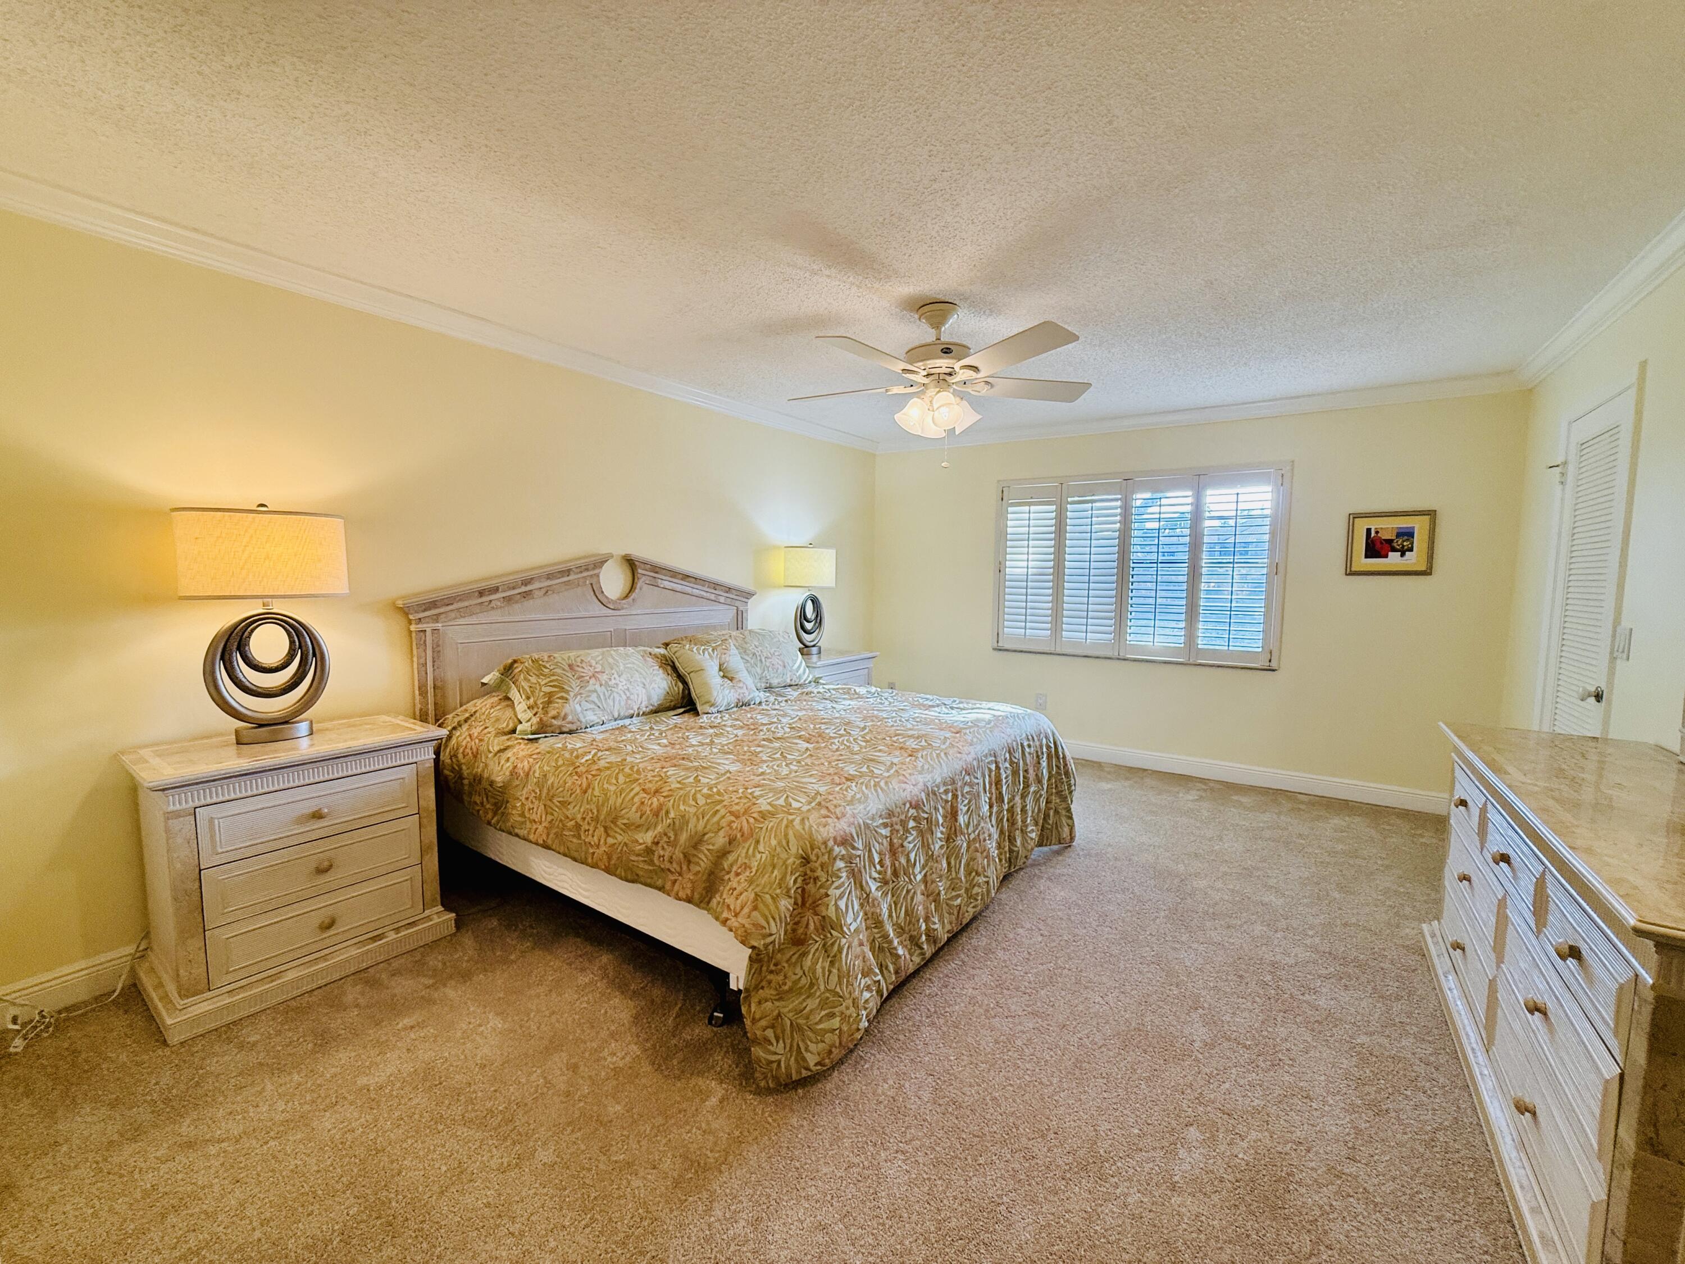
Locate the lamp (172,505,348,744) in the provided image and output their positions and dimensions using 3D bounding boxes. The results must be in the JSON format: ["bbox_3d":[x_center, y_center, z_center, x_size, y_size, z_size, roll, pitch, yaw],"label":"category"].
[{"bbox_3d":[-1.938,-0.024,2.314,0.250,0.802,0.448,4,6,34],"label":"lamp"}]

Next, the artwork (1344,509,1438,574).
[{"bbox_3d":[3.170,-0.511,3.941,0.390,0.367,0.030,4,6,34],"label":"artwork"}]

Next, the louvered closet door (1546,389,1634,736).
[{"bbox_3d":[3.001,0.121,2.775,0.050,2.045,0.755,4,6,34],"label":"louvered closet door"}]

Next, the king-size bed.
[{"bbox_3d":[-0.363,0.362,3.121,2.120,1.452,2.155,4,6,34],"label":"king-size bed"}]

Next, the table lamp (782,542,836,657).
[{"bbox_3d":[-0.218,-0.220,4.830,0.250,0.800,0.450,4,6,34],"label":"table lamp"}]

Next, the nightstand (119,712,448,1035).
[{"bbox_3d":[-1.881,0.759,2.357,0.490,0.768,0.778,4,6,34],"label":"nightstand"}]

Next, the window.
[{"bbox_3d":[1.976,-0.452,4.780,1.895,1.300,0.100,4,6,34],"label":"window"}]

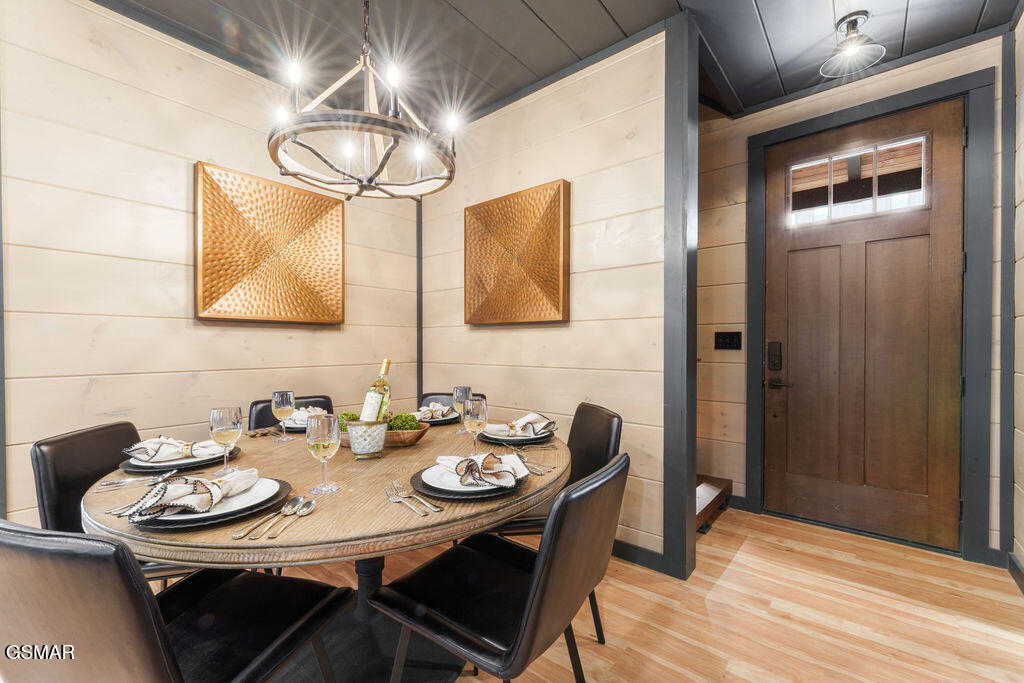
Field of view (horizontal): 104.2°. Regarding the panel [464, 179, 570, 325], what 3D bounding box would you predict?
[{"bbox_3d":[0.006,-0.523,2.550,0.800,0.800,0.070,0,0,39],"label":"panel"}]

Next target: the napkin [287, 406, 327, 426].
[{"bbox_3d":[-0.930,0.337,1.820,0.135,0.060,0.220,0,0,-41],"label":"napkin"}]

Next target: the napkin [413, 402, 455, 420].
[{"bbox_3d":[-0.385,0.337,1.970,0.135,0.058,0.220,0,0,45],"label":"napkin"}]

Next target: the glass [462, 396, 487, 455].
[{"bbox_3d":[-0.123,0.291,1.335,0.081,0.188,0.081,0,0,0],"label":"glass"}]

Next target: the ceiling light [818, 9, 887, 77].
[{"bbox_3d":[1.692,-1.493,1.971,0.260,0.230,0.260,0,0,39],"label":"ceiling light"}]

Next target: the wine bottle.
[{"bbox_3d":[-0.487,0.201,1.415,0.074,0.305,0.074,15,-2,16],"label":"wine bottle"}]

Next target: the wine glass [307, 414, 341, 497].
[{"bbox_3d":[-0.492,0.291,1.045,0.081,0.188,0.081,0,0,0],"label":"wine glass"}]

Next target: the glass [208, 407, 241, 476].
[{"bbox_3d":[-0.840,0.291,1.172,0.081,0.188,0.081,0,0,0],"label":"glass"}]

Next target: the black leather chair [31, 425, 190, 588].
[{"bbox_3d":[-1.265,0.738,1.495,0.560,0.815,0.460,0,0,-6],"label":"black leather chair"}]

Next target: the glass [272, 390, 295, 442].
[{"bbox_3d":[-0.891,0.291,1.556,0.081,0.188,0.081,0,0,0],"label":"glass"}]

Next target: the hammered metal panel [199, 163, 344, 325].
[{"bbox_3d":[-1.394,-0.522,2.377,0.070,0.800,0.800,0,0,39],"label":"hammered metal panel"}]

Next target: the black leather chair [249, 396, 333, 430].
[{"bbox_3d":[-0.991,0.734,1.977,0.460,0.840,0.550,0,0,-45],"label":"black leather chair"}]

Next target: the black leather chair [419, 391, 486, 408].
[{"bbox_3d":[-0.374,0.734,2.092,0.460,0.840,0.550,0,0,7],"label":"black leather chair"}]

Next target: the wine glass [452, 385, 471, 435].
[{"bbox_3d":[-0.217,0.300,1.769,0.088,0.200,0.088,0,0,0],"label":"wine glass"}]

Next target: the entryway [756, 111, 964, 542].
[{"bbox_3d":[2.066,-0.080,2.416,0.910,2.450,0.060,0,0,39],"label":"entryway"}]

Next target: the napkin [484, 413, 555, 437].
[{"bbox_3d":[0.035,0.344,1.661,0.300,0.075,0.170,0,0,-8],"label":"napkin"}]

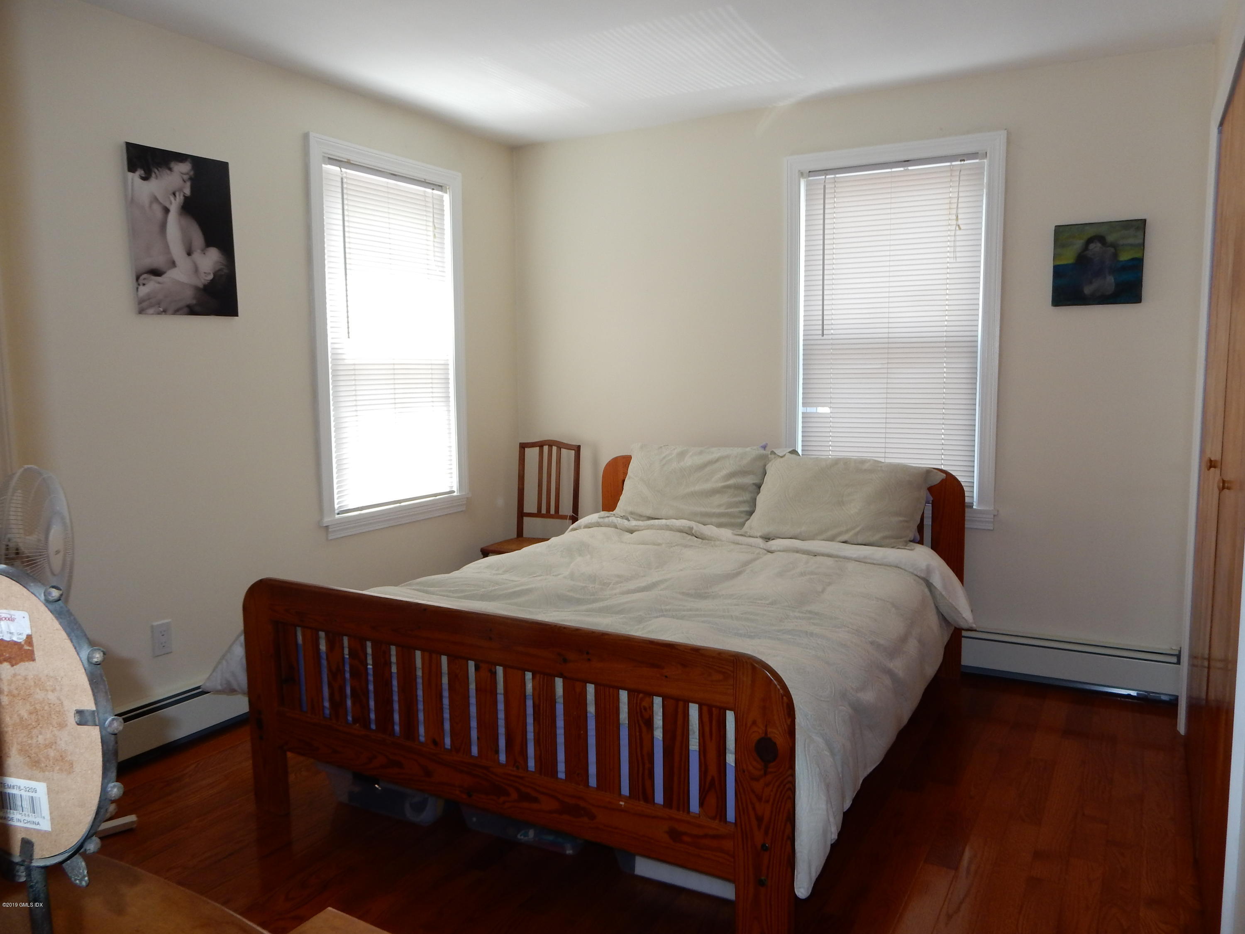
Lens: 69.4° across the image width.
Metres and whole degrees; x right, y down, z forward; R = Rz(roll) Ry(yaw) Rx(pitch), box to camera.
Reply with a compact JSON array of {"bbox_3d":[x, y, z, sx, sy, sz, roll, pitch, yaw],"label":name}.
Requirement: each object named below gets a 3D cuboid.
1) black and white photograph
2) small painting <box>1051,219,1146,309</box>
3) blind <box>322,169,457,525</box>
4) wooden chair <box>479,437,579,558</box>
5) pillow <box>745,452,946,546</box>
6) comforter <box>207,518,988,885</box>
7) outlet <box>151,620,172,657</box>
[{"bbox_3d":[-1.498,-0.790,3.068,0.025,0.541,0.377,3,7,29],"label":"black and white photograph"},{"bbox_3d":[1.803,-0.768,3.409,0.302,0.301,0.022,3,7,29],"label":"small painting"},{"bbox_3d":[-1.005,-0.559,4.010,0.045,1.447,0.755,3,7,29],"label":"blind"},{"bbox_3d":[-0.426,0.343,4.400,0.400,0.930,0.410,3,7,29],"label":"wooden chair"},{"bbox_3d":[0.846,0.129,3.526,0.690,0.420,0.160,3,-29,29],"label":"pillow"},{"bbox_3d":[-0.030,0.515,3.077,2.075,0.480,1.780,3,7,29],"label":"comforter"},{"bbox_3d":[-1.577,0.588,3.080,0.008,0.116,0.070,3,7,29],"label":"outlet"}]

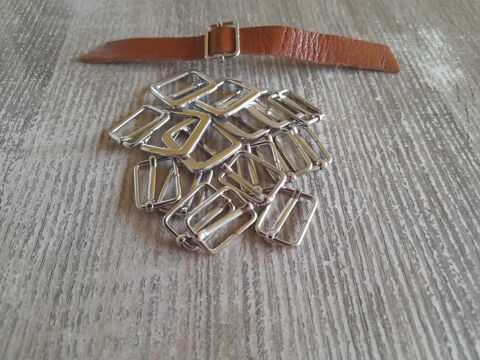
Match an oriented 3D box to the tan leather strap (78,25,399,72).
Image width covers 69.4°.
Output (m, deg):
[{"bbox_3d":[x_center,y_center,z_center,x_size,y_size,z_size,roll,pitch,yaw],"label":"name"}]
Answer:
[{"bbox_3d":[-0.002,-0.097,0.247,0.225,0.018,0.032,2,55,2],"label":"tan leather strap"}]

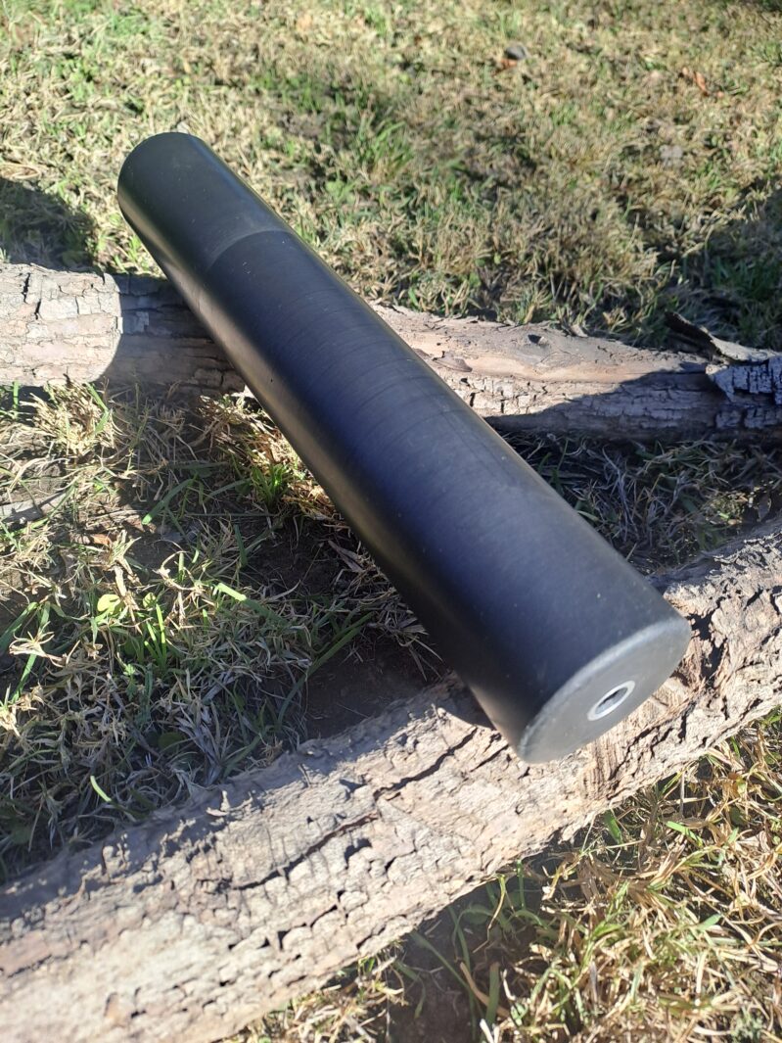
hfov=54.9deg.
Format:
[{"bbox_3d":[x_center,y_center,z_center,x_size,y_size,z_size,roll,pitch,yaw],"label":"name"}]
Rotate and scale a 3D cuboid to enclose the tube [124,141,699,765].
[{"bbox_3d":[-0.024,-0.053,0.247,0.048,0.048,0.284,-24,52,-20],"label":"tube"}]

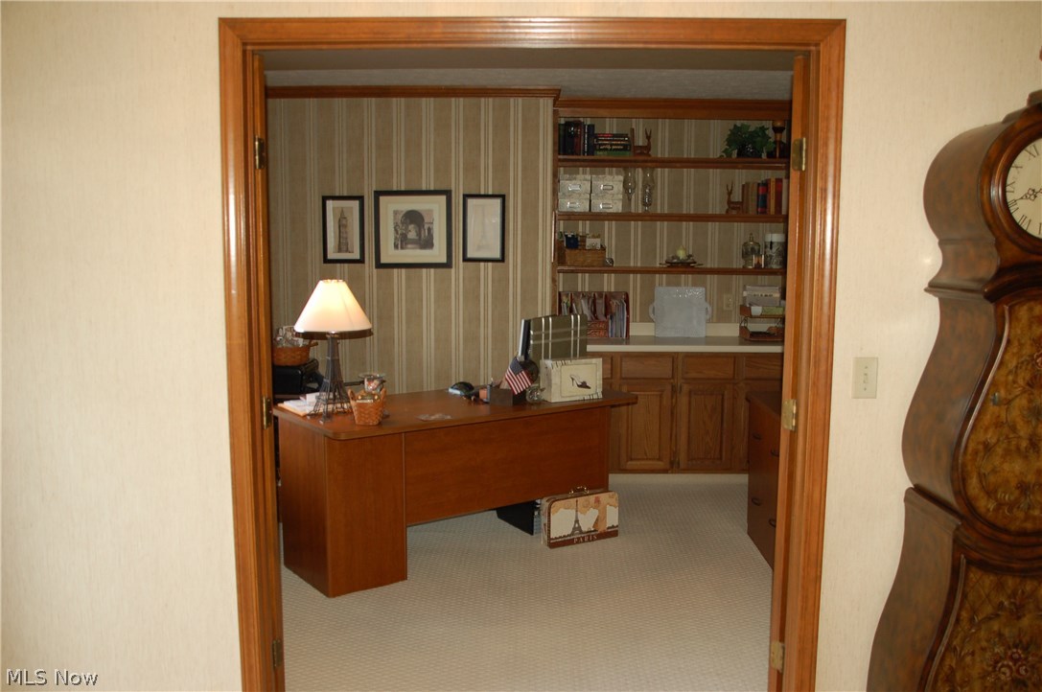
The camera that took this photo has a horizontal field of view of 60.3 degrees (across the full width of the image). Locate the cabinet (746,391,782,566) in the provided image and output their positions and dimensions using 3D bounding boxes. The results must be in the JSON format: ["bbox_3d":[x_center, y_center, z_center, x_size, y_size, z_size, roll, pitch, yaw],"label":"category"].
[{"bbox_3d":[1.473,0.675,4.372,0.560,0.745,0.780,0,7,0],"label":"cabinet"}]

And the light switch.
[{"bbox_3d":[0.947,0.089,2.465,0.070,0.114,0.016,0,7,0],"label":"light switch"}]

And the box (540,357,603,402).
[{"bbox_3d":[0.251,0.163,4.509,0.284,0.200,0.145,-3,7,-24],"label":"box"}]

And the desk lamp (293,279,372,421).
[{"bbox_3d":[-0.833,0.018,3.964,0.340,0.605,0.340,-5,8,-36],"label":"desk lamp"}]

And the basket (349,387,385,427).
[{"bbox_3d":[-0.670,0.257,3.927,0.155,0.140,0.120,0,7,0],"label":"basket"}]

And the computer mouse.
[{"bbox_3d":[-0.301,0.226,4.608,0.072,0.047,0.120,-5,8,-36],"label":"computer mouse"}]

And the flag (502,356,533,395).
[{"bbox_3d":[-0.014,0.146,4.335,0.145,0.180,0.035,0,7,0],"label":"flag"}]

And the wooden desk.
[{"bbox_3d":[-0.278,0.653,4.433,1.658,0.760,0.755,-5,8,-36],"label":"wooden desk"}]

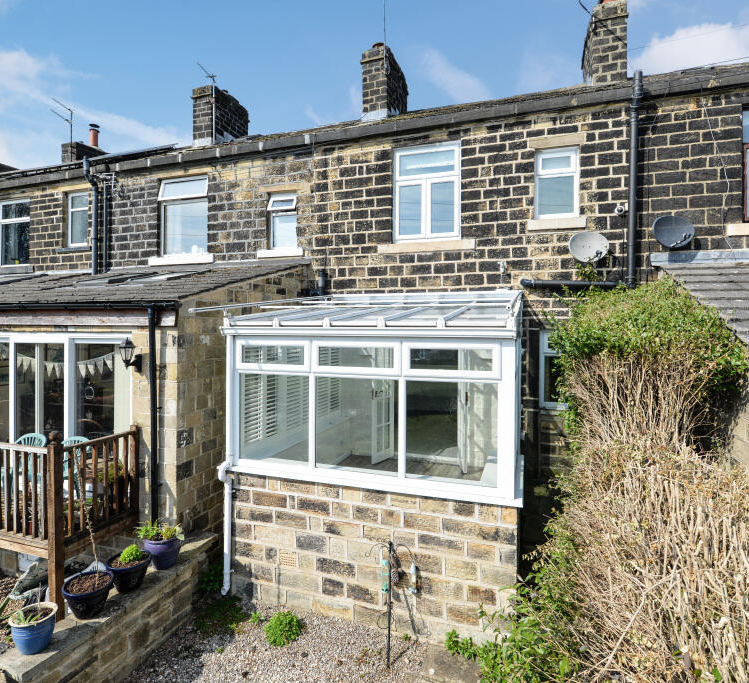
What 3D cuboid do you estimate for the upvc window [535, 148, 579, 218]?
[{"bbox_3d":[2.721,-2.350,6.335,0.600,1.020,0.100,1,1,17],"label":"upvc window"}]

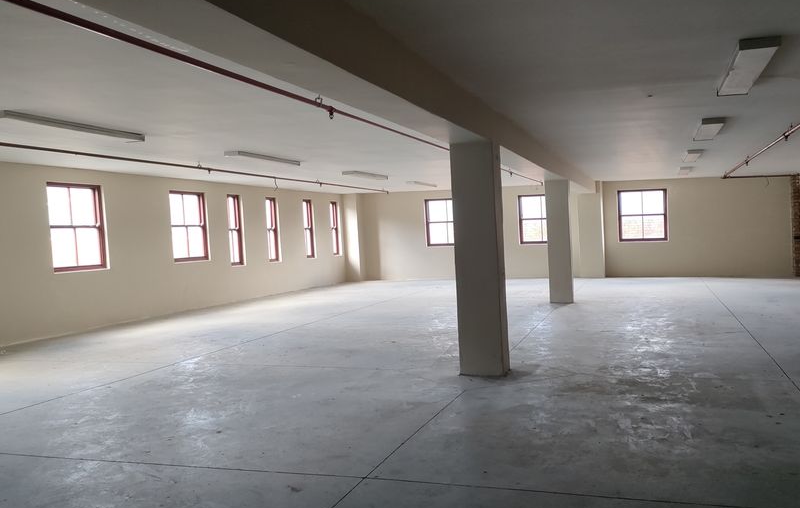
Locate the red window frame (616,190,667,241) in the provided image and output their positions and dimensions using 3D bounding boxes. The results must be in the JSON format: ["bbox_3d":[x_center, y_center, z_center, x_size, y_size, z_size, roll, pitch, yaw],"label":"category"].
[{"bbox_3d":[6.782,-1.061,17.396,1.268,1.452,0.126,-2,2,19],"label":"red window frame"}]

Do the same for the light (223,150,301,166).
[{"bbox_3d":[-2.087,-1.470,9.658,0.254,0.082,1.645,-1,2,22],"label":"light"}]

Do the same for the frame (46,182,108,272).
[{"bbox_3d":[-5.574,-0.459,10.763,0.126,1.481,1.161,-1,2,22],"label":"frame"}]

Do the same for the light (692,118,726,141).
[{"bbox_3d":[4.119,-1.652,8.343,0.254,0.082,1.645,-1,2,22],"label":"light"}]

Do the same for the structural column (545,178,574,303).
[{"bbox_3d":[3.185,-0.246,12.342,0.416,2.410,0.416,-2,2,19],"label":"structural column"}]

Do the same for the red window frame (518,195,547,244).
[{"bbox_3d":[4.169,-1.022,18.424,1.268,1.452,0.126,-2,2,19],"label":"red window frame"}]

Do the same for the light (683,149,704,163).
[{"bbox_3d":[5.378,-1.797,11.466,0.254,0.082,1.645,-1,2,22],"label":"light"}]

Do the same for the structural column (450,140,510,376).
[{"bbox_3d":[0.864,0.049,6.571,0.435,2.390,0.416,-2,2,19],"label":"structural column"}]

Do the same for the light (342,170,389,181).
[{"bbox_3d":[-0.692,-1.628,13.009,0.254,0.082,1.645,-1,2,22],"label":"light"}]

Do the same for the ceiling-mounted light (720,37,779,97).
[{"bbox_3d":[2.805,-1.491,5.083,0.254,0.082,1.645,-1,2,22],"label":"ceiling-mounted light"}]

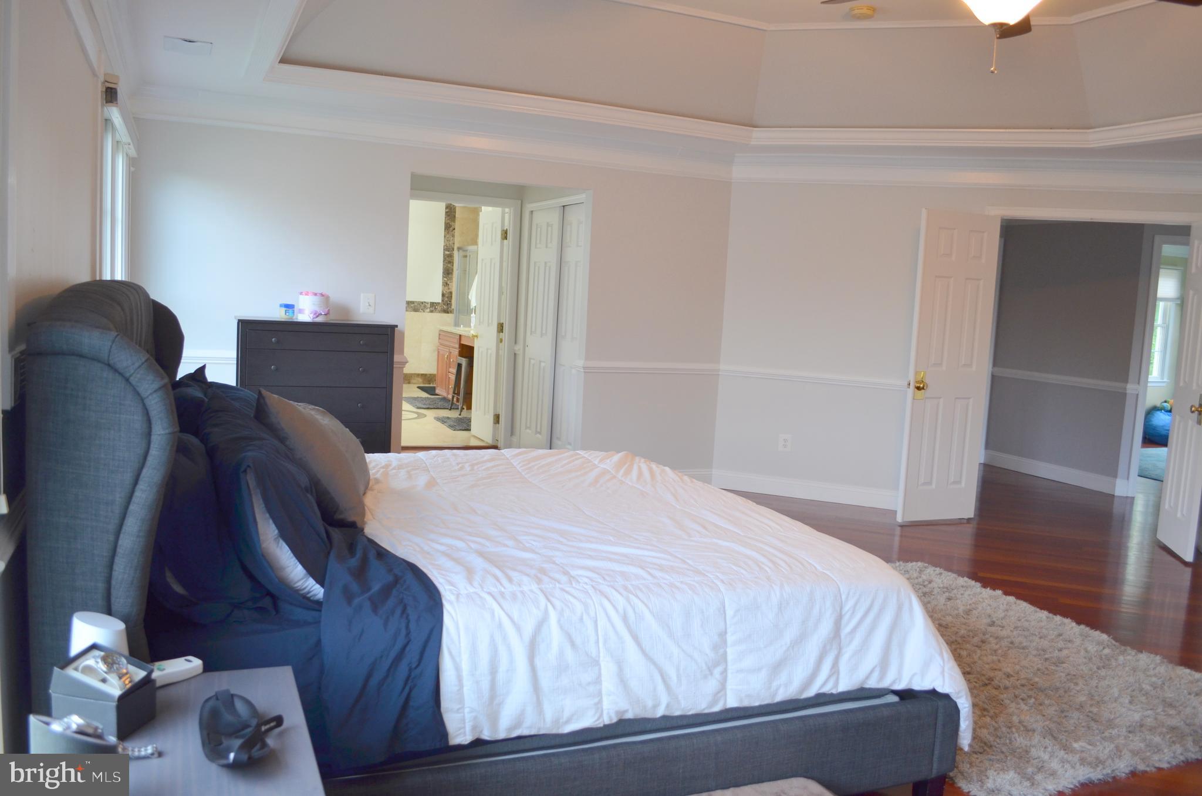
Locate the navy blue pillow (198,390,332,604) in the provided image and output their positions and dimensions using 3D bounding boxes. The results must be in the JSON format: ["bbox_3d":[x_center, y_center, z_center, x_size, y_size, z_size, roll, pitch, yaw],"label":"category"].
[{"bbox_3d":[-0.905,0.237,2.377,0.200,0.450,0.720,-25,18,-23],"label":"navy blue pillow"}]

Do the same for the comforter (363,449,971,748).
[{"bbox_3d":[-0.005,0.587,3.195,1.570,0.480,1.980,0,7,-19],"label":"comforter"}]

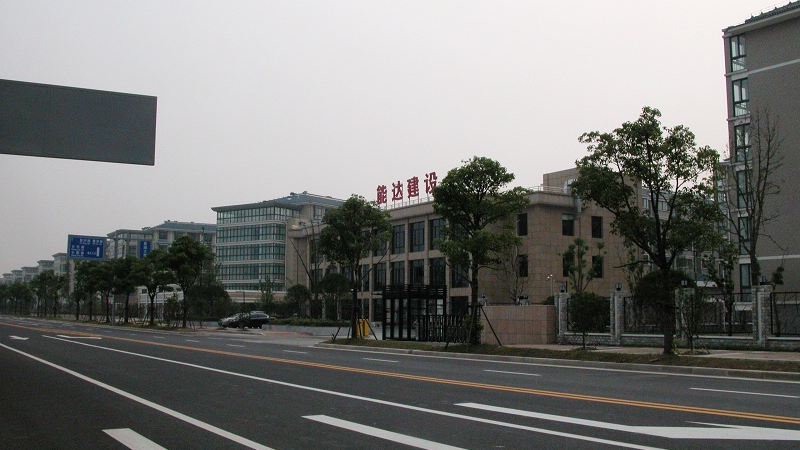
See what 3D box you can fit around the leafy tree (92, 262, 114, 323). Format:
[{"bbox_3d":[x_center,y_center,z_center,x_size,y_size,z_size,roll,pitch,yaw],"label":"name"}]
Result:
[{"bbox_3d":[-27.899,6.242,76.500,2.800,6.018,2.800,2,-7,-20],"label":"leafy tree"}]

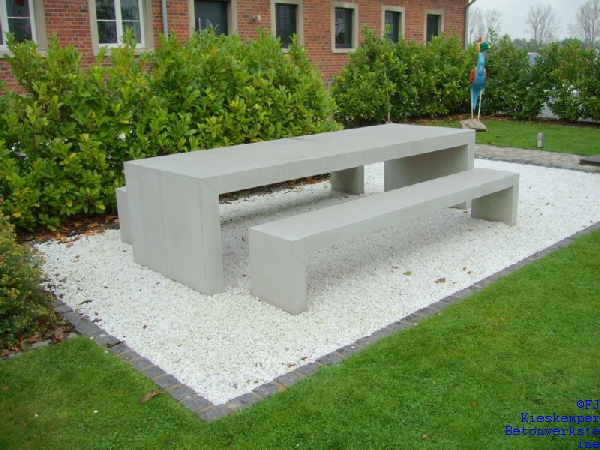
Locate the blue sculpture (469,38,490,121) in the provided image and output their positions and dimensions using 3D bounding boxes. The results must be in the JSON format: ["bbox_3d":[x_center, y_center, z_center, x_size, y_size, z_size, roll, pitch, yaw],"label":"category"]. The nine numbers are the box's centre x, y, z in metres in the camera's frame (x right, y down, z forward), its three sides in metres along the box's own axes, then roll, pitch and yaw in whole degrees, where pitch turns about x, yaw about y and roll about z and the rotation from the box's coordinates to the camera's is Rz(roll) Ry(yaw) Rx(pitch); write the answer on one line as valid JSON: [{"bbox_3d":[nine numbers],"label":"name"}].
[{"bbox_3d":[3.393,-2.733,11.464,0.330,1.512,0.380,-5,16,-13],"label":"blue sculpture"}]

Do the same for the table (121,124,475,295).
[{"bbox_3d":[0.196,-0.300,5.059,3.015,0.750,0.974,-15,21,-41],"label":"table"}]

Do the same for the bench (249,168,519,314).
[{"bbox_3d":[0.771,0.012,4.441,2.567,0.445,0.401,-15,21,-41],"label":"bench"}]

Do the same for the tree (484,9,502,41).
[{"bbox_3d":[29.133,-28.541,91.337,3.133,7.659,3.133,3,16,17],"label":"tree"}]

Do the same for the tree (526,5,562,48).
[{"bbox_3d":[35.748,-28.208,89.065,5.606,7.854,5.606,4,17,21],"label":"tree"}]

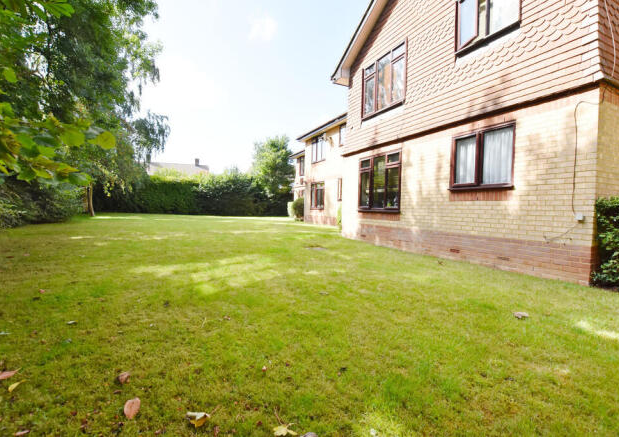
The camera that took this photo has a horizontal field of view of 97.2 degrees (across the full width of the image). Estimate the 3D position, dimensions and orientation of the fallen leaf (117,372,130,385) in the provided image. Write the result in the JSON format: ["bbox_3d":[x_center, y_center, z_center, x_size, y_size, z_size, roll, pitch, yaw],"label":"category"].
[{"bbox_3d":[-1.005,0.866,1.478,0.065,0.026,0.062,1,2,0],"label":"fallen leaf"}]

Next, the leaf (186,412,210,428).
[{"bbox_3d":[-0.484,0.883,1.190,0.092,0.032,0.068,1,2,0],"label":"leaf"}]

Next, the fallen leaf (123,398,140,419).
[{"bbox_3d":[-0.819,0.878,1.260,0.062,0.022,0.115,0,2,-24],"label":"fallen leaf"}]

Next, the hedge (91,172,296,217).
[{"bbox_3d":[-10.139,-2.095,24.438,16.800,3.350,1.800,1,2,-4],"label":"hedge"}]

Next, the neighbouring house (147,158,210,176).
[{"bbox_3d":[-21.690,-5.545,45.149,9.800,8.500,7.500,1,2,-9],"label":"neighbouring house"}]

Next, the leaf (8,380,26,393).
[{"bbox_3d":[-1.502,0.863,1.401,0.035,0.018,0.085,1,2,-18],"label":"leaf"}]

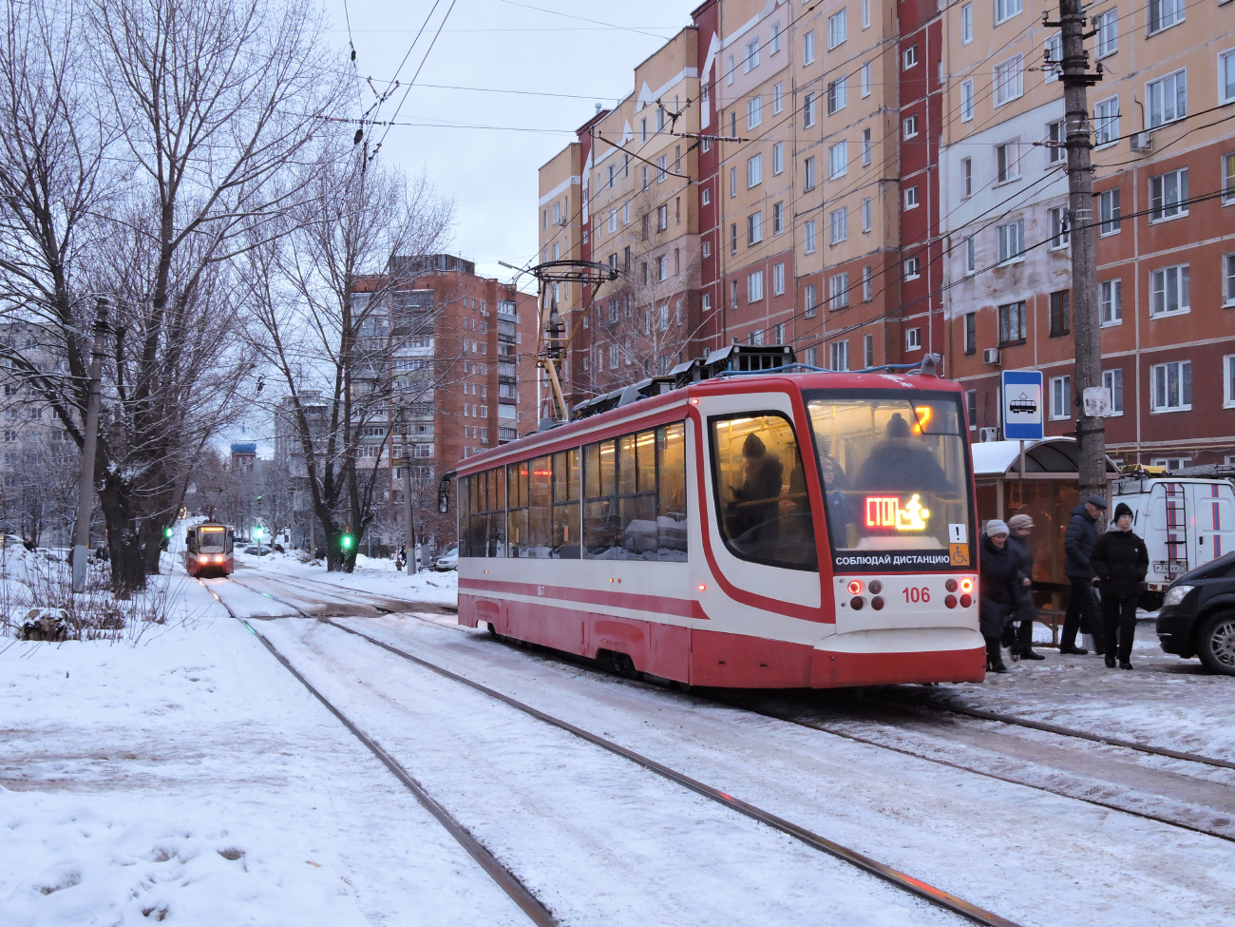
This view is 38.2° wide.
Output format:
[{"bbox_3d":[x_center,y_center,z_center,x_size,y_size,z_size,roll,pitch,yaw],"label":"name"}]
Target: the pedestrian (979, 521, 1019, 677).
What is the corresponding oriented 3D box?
[{"bbox_3d":[3.916,1.363,18.400,0.520,1.600,0.480,0,-1,-40],"label":"pedestrian"}]

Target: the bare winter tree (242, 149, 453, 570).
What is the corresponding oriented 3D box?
[{"bbox_3d":[-15.419,-5.931,102.000,11.600,24.000,11.600,-1,-1,0],"label":"bare winter tree"}]

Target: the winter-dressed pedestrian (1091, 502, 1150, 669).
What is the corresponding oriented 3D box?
[{"bbox_3d":[5.293,1.286,18.800,0.620,1.760,0.380,0,-1,-7],"label":"winter-dressed pedestrian"}]

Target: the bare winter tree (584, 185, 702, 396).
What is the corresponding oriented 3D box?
[{"bbox_3d":[1.002,-2.900,65.000,5.000,14.400,5.000,-1,-1,0],"label":"bare winter tree"}]

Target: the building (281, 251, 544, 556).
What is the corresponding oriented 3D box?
[{"bbox_3d":[-23.900,-8.400,248.000,15.200,39.500,32.000,-1,-1,17],"label":"building"}]

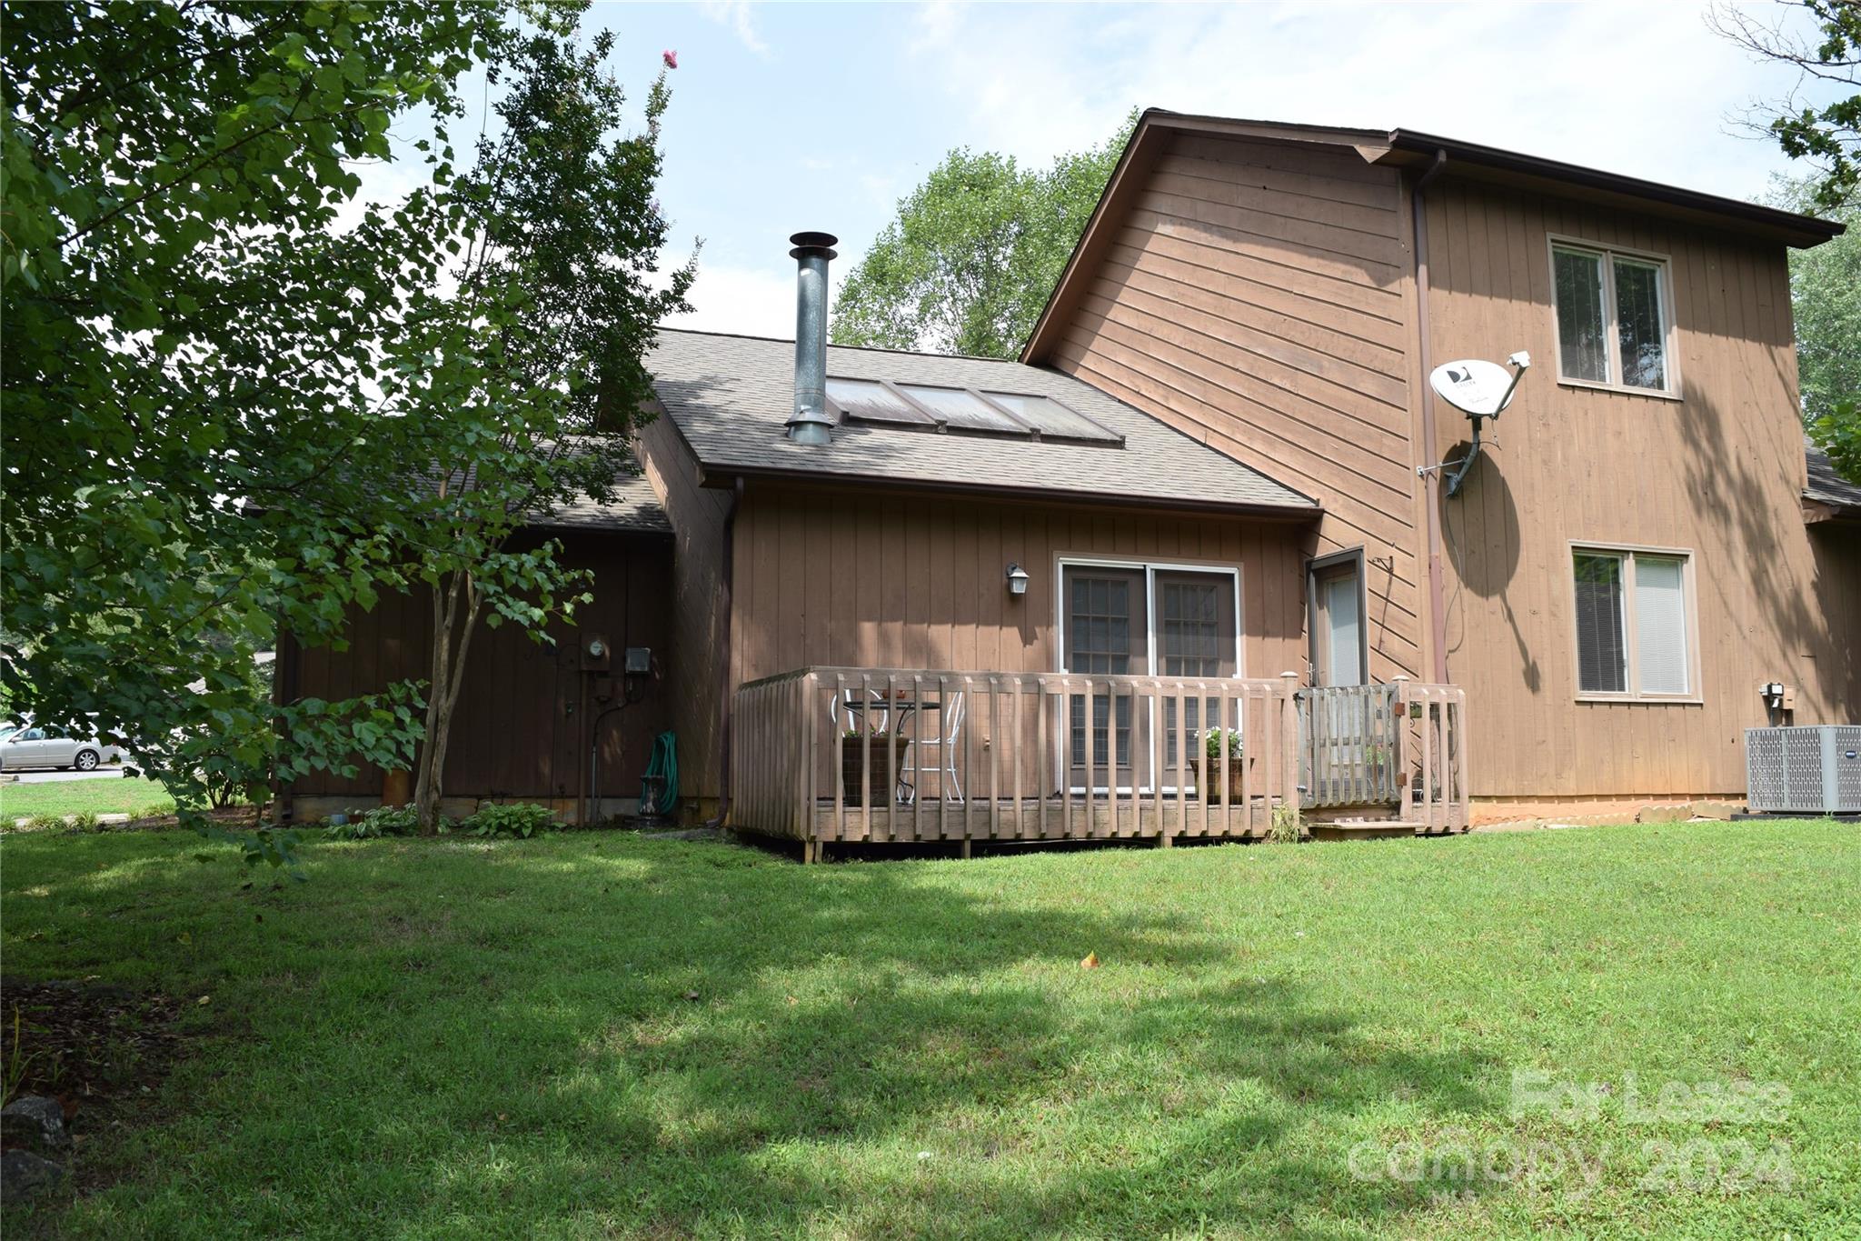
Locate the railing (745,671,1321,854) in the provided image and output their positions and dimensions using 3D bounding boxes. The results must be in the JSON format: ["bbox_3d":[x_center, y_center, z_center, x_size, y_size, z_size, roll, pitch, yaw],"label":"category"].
[{"bbox_3d":[0.593,1.051,10.544,3.789,1.166,2.080,2,-7,-21],"label":"railing"}]

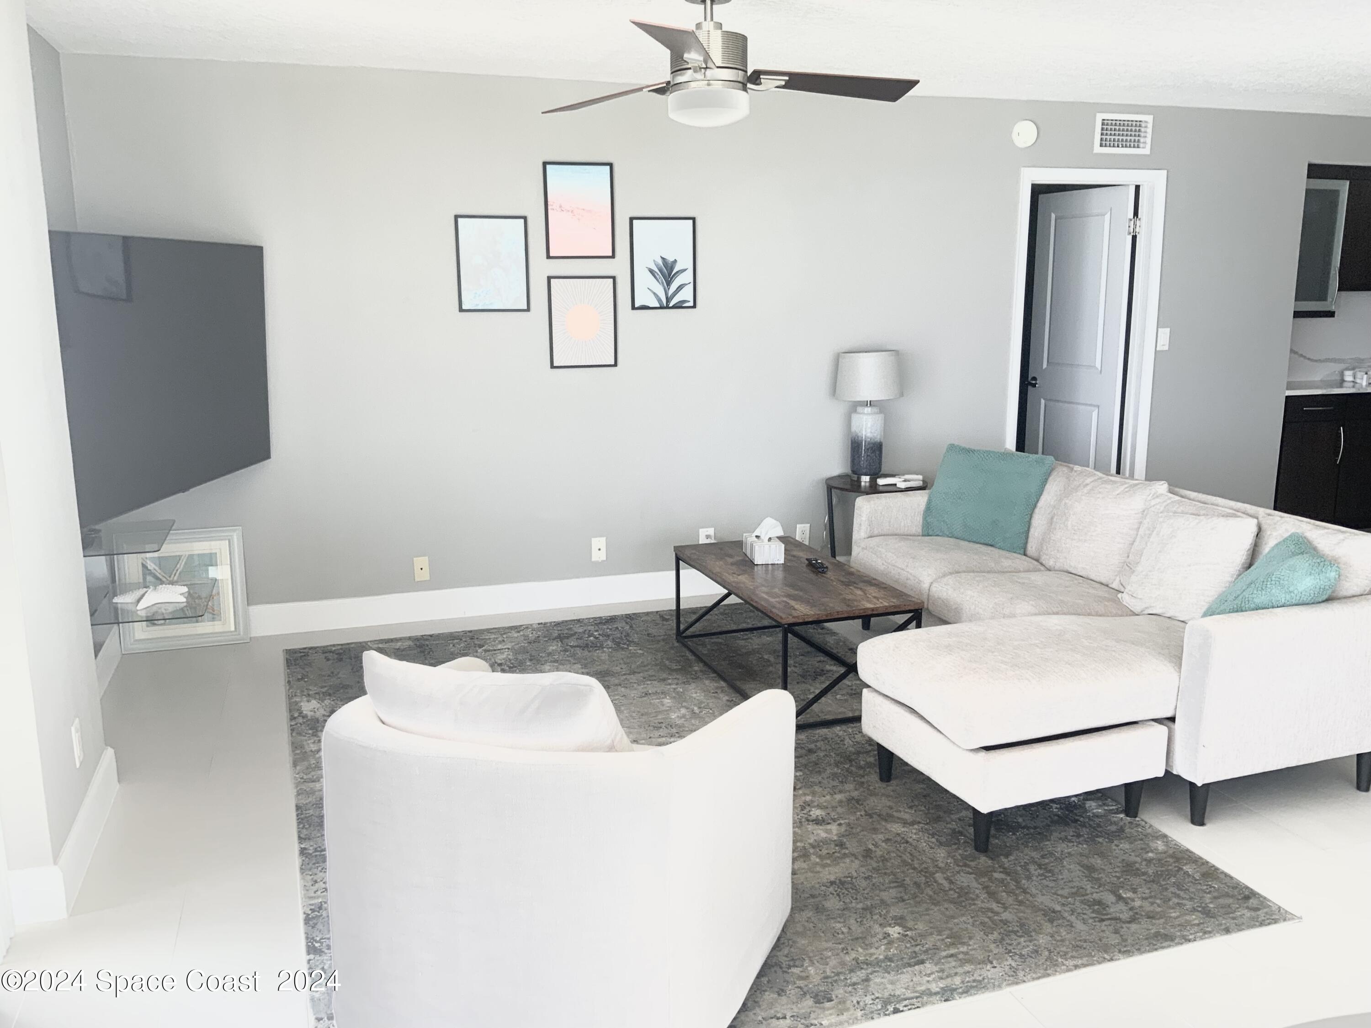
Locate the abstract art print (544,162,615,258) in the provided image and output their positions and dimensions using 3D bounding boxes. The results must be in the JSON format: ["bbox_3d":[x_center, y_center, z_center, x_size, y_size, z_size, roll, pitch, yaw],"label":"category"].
[{"bbox_3d":[-0.483,-1.379,5.234,0.319,0.420,0.022,-4,12,-17],"label":"abstract art print"}]

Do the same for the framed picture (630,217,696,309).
[{"bbox_3d":[-0.103,-1.176,5.399,0.319,0.420,0.022,-4,12,-17],"label":"framed picture"}]

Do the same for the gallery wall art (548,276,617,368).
[{"bbox_3d":[-0.476,-0.890,5.333,0.319,0.420,0.022,-4,12,-17],"label":"gallery wall art"}]

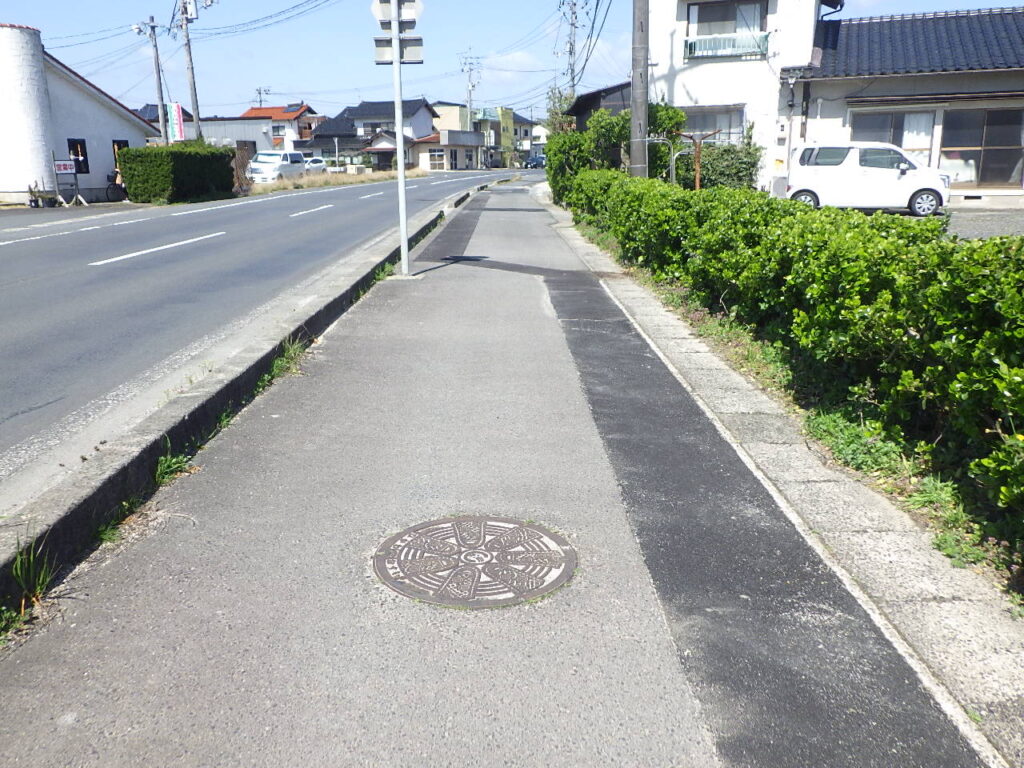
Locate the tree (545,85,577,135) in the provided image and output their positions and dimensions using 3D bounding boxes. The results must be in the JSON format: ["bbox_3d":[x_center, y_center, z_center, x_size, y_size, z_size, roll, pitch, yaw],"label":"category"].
[{"bbox_3d":[2.750,-13.759,46.001,2.100,5.050,2.100,0,15,0],"label":"tree"}]

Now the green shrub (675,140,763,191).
[{"bbox_3d":[4.875,-4.862,19.623,2.150,1.680,1.400,7,17,25],"label":"green shrub"}]

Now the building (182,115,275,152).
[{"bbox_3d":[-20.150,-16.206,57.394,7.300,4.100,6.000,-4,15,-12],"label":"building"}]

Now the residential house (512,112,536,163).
[{"bbox_3d":[0.746,-33.000,112.287,7.500,7.510,7.500,-11,18,-34],"label":"residential house"}]

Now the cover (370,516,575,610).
[{"bbox_3d":[-0.127,0.620,2.893,0.695,0.040,0.695,0,15,0],"label":"cover"}]

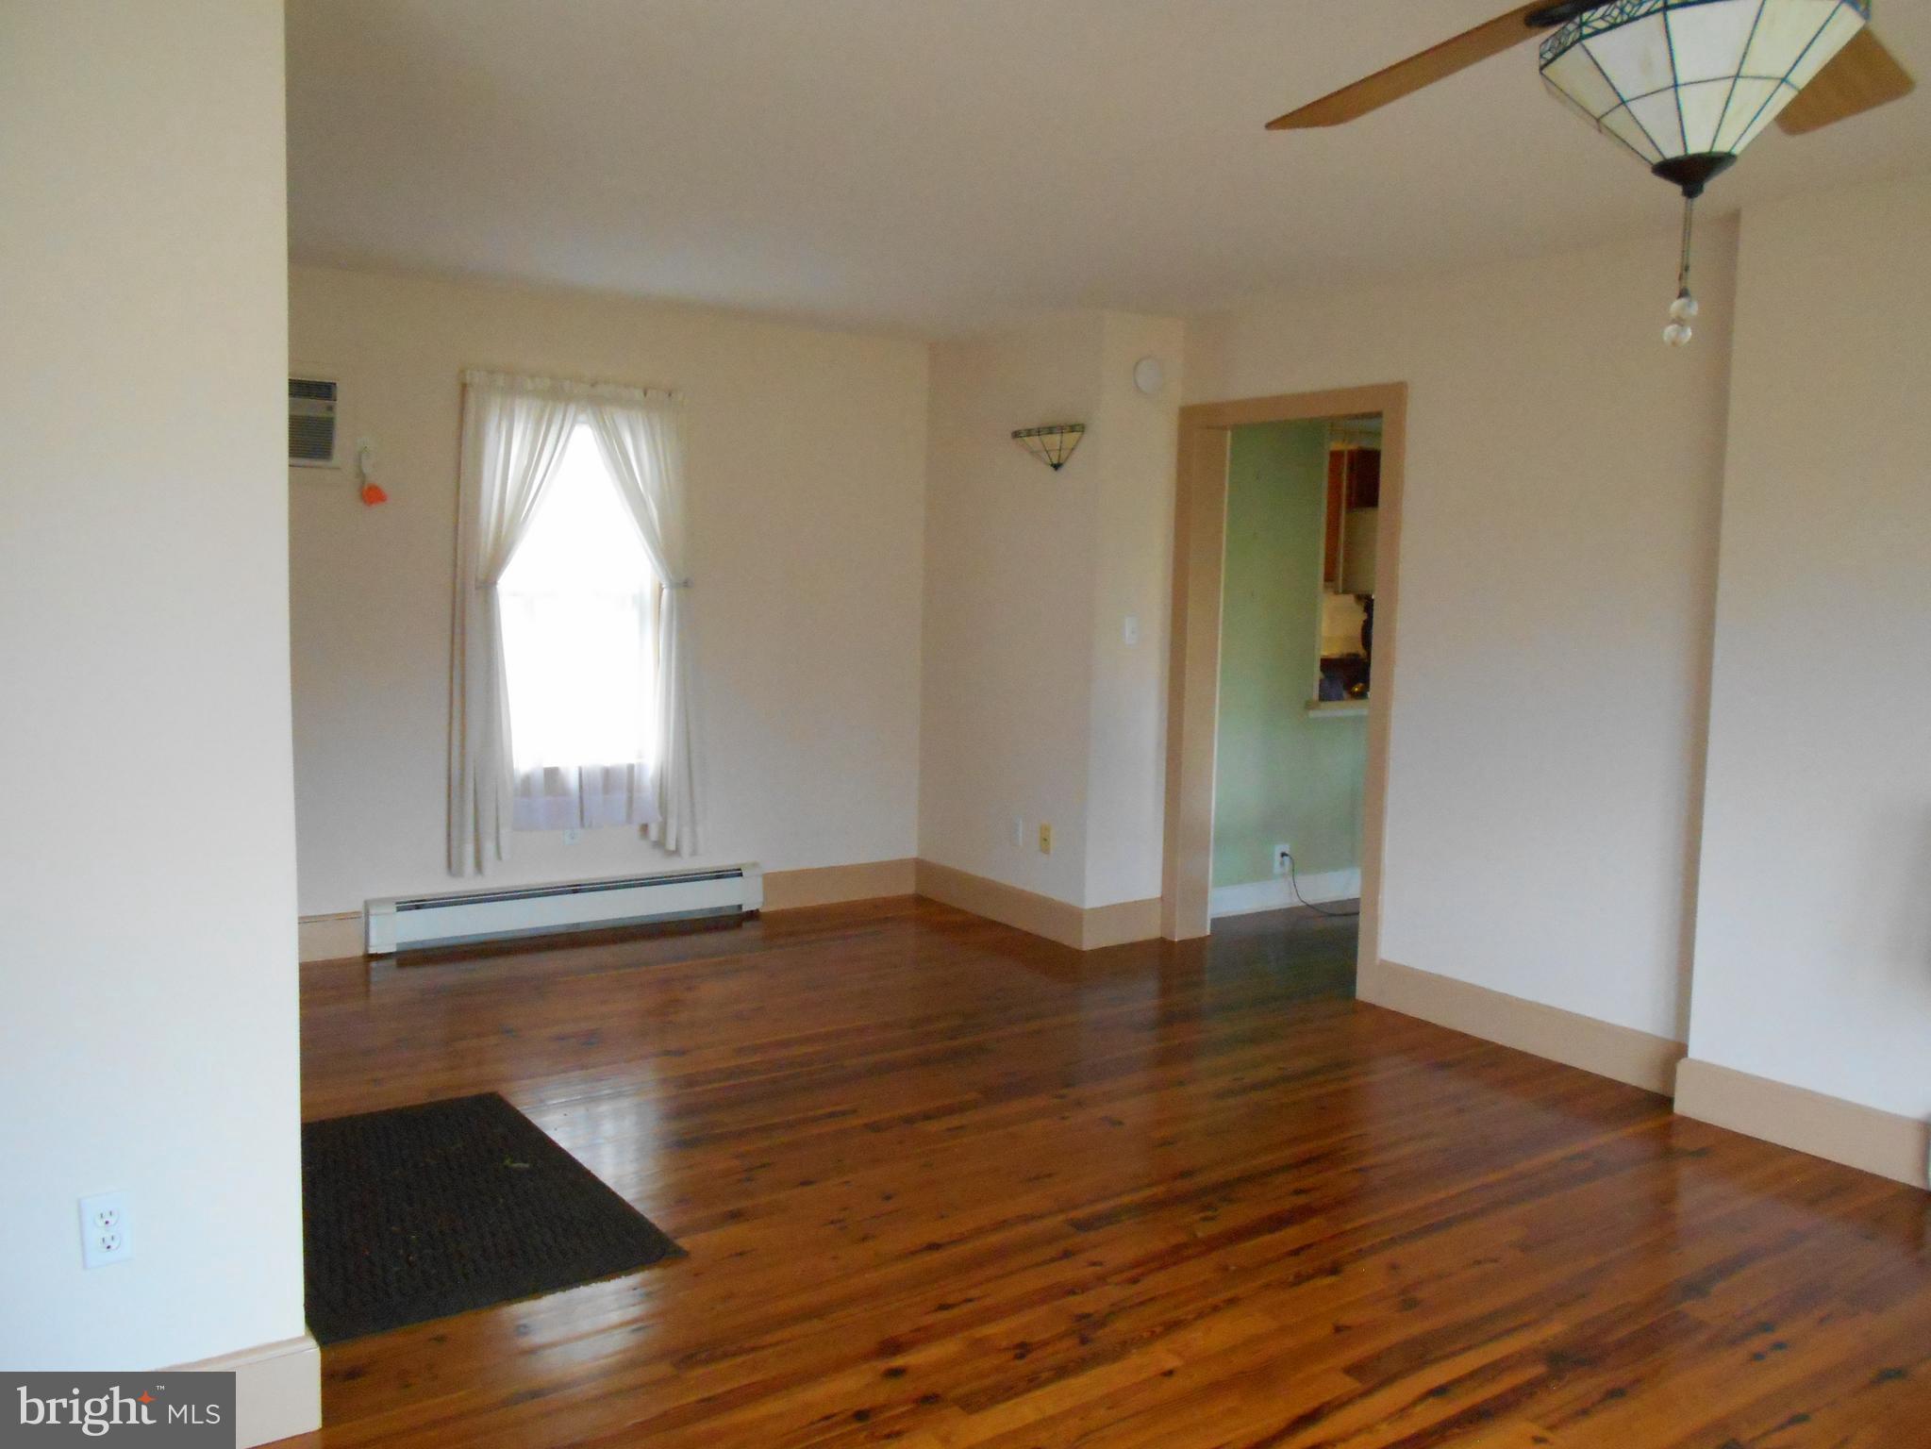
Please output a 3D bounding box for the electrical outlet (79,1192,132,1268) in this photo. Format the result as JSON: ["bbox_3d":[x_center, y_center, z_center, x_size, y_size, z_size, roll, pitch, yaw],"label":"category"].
[{"bbox_3d":[-1.286,0.757,2.173,0.073,0.114,0.007,-2,6,-35],"label":"electrical outlet"}]

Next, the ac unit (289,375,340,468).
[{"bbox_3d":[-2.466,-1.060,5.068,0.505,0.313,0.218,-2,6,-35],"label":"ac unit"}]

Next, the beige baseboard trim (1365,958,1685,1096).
[{"bbox_3d":[1.713,0.944,4.644,0.027,0.164,1.167,-2,6,-35],"label":"beige baseboard trim"}]

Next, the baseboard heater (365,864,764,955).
[{"bbox_3d":[-1.561,0.726,5.840,1.611,0.201,0.075,-2,6,-35],"label":"baseboard heater"}]

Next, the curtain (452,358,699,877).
[{"bbox_3d":[-1.526,-0.384,5.724,0.983,1.895,0.164,-2,6,-35],"label":"curtain"}]

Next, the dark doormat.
[{"bbox_3d":[-1.296,1.064,3.242,0.908,0.010,1.181,-2,6,-35],"label":"dark doormat"}]

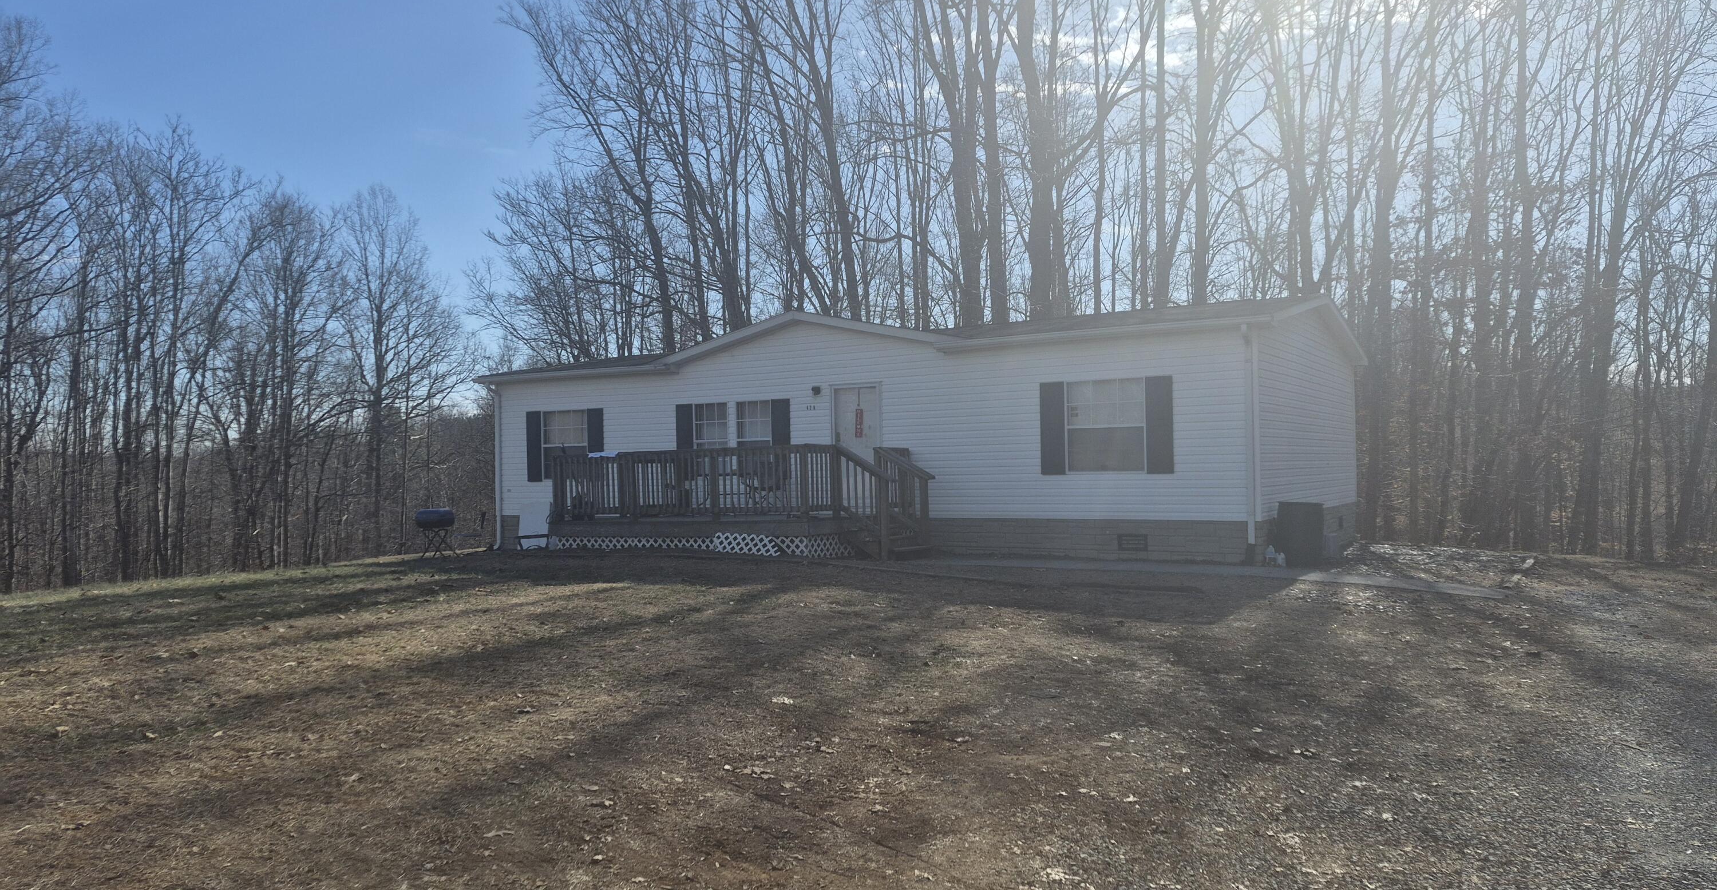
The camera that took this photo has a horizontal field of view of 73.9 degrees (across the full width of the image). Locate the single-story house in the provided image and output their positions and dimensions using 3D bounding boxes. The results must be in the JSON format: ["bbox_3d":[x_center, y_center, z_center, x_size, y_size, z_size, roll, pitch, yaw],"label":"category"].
[{"bbox_3d":[1.200,-0.181,22.467,15.205,4.110,8.850,-2,-1,31],"label":"single-story house"}]

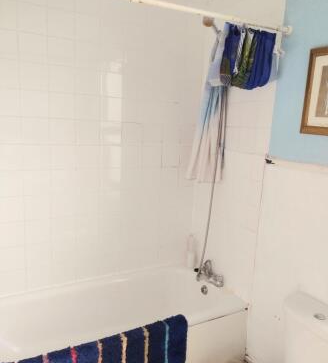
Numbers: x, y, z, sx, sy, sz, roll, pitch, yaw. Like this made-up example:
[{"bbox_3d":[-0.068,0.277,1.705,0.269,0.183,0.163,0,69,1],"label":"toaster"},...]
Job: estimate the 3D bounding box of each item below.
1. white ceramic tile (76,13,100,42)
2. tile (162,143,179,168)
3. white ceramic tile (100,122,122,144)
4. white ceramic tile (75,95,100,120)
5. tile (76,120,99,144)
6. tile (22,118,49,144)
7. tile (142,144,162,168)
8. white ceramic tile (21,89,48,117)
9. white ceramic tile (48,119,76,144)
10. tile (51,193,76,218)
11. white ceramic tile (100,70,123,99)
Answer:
[{"bbox_3d":[-0.448,-0.903,2.014,0.150,0.150,0.010,-3,12,-29],"label":"white ceramic tile"},{"bbox_3d":[0.046,-0.185,2.443,0.150,0.150,0.010,-3,11,-29],"label":"tile"},{"bbox_3d":[-0.343,-0.313,2.184,0.149,0.149,0.010,-3,11,-29],"label":"white ceramic tile"},{"bbox_3d":[-0.471,-0.455,2.097,0.150,0.150,0.010,-3,11,-29],"label":"white ceramic tile"},{"bbox_3d":[-0.476,-0.308,2.122,0.150,0.150,0.010,-3,11,-29],"label":"tile"},{"bbox_3d":[-0.738,-0.291,1.963,0.149,0.149,0.010,-3,11,-29],"label":"tile"},{"bbox_3d":[-0.083,-0.179,2.371,0.150,0.150,0.010,-3,11,-29],"label":"tile"},{"bbox_3d":[-0.731,-0.440,1.937,0.149,0.149,0.010,-3,11,-29],"label":"white ceramic tile"},{"bbox_3d":[-0.606,-0.298,2.037,0.149,0.149,0.010,-3,11,-29],"label":"white ceramic tile"},{"bbox_3d":[-0.630,0.150,2.131,0.150,0.150,0.010,-3,12,-29],"label":"tile"},{"bbox_3d":[-0.332,-0.614,2.145,0.150,0.150,0.010,-3,11,-29],"label":"white ceramic tile"}]

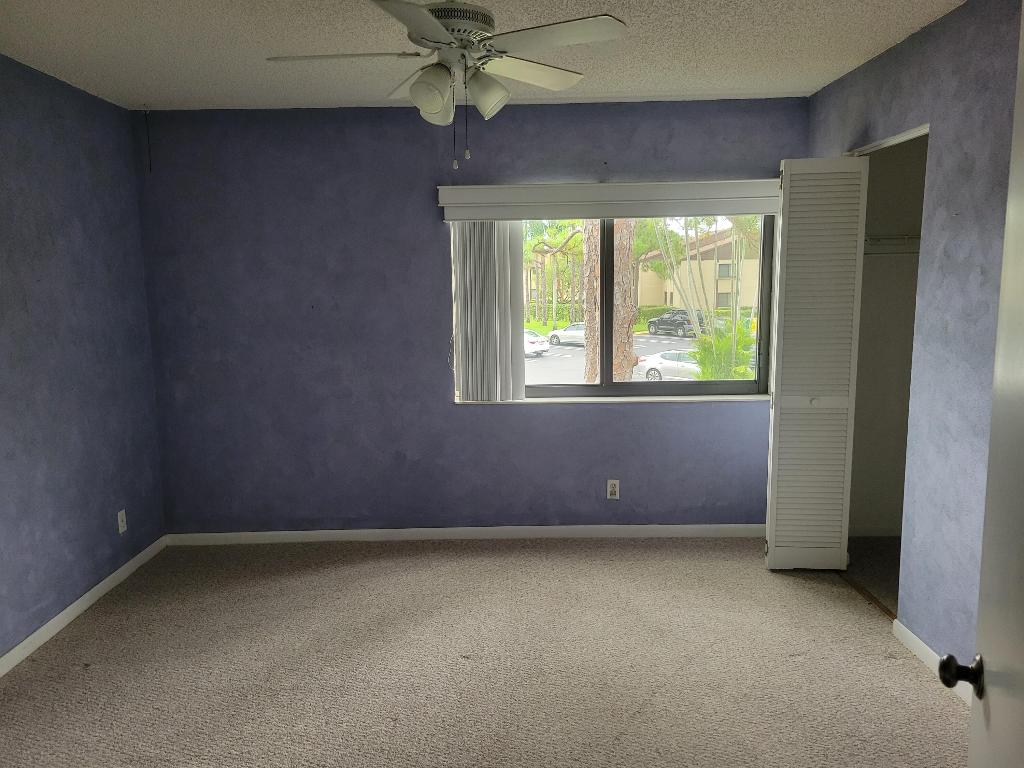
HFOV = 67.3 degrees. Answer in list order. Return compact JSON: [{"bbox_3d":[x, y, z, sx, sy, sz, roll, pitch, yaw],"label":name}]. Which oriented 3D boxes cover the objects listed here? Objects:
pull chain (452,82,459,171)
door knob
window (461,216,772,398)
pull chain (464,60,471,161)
[{"bbox_3d":[-0.167,-0.760,2.265,0.013,0.255,0.013,-1,8,0],"label":"pull chain"},{"bbox_3d":[0.683,0.442,1.168,0.056,0.066,0.066,3,9,25],"label":"door knob"},{"bbox_3d":[0.573,-0.437,4.318,1.789,1.071,0.110,-1,8,0],"label":"window"},{"bbox_3d":[-0.131,-0.803,2.259,0.013,0.285,0.013,-1,8,0],"label":"pull chain"}]

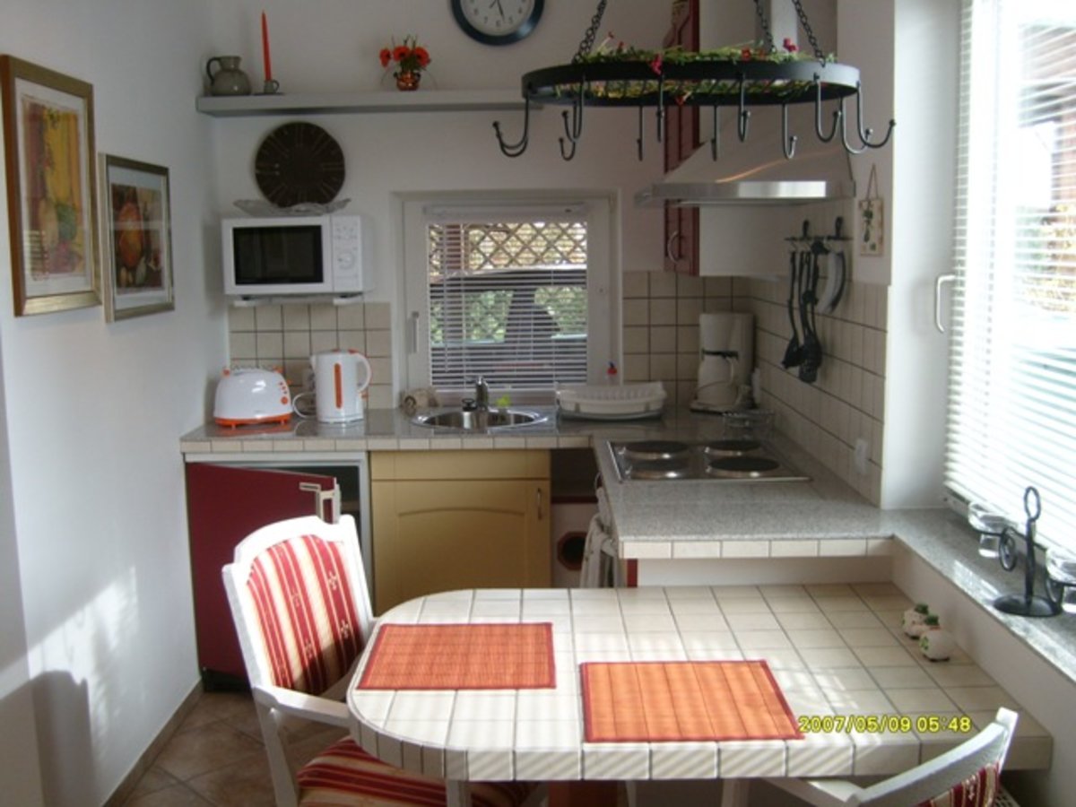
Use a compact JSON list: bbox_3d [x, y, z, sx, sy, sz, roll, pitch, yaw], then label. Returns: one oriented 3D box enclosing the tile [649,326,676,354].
[{"bbox_3d":[0.480,-0.243,4.155,0.101,0.102,0.010,-1,8,0],"label":"tile"}]

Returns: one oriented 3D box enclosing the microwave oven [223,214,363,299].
[{"bbox_3d":[-0.839,-0.526,3.886,0.472,0.265,0.310,-1,8,0],"label":"microwave oven"}]

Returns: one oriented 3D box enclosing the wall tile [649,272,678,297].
[{"bbox_3d":[0.473,-0.449,4.103,0.102,0.102,0.012,-1,8,0],"label":"wall tile"}]

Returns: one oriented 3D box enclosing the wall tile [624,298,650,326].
[{"bbox_3d":[0.376,-0.348,4.140,0.101,0.102,0.010,-1,8,0],"label":"wall tile"}]

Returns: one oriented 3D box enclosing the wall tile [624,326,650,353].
[{"bbox_3d":[0.377,-0.243,4.155,0.101,0.102,0.010,-1,8,0],"label":"wall tile"}]

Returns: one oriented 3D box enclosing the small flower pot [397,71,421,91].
[{"bbox_3d":[-0.459,-1.135,3.866,0.085,0.086,0.080,-1,8,0],"label":"small flower pot"}]

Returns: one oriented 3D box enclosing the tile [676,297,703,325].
[{"bbox_3d":[0.579,-0.347,4.118,0.102,0.102,0.012,-1,8,0],"label":"tile"}]

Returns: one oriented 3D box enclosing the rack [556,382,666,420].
[{"bbox_3d":[0.262,-0.016,3.980,0.395,0.108,0.290,-1,8,0],"label":"rack"}]

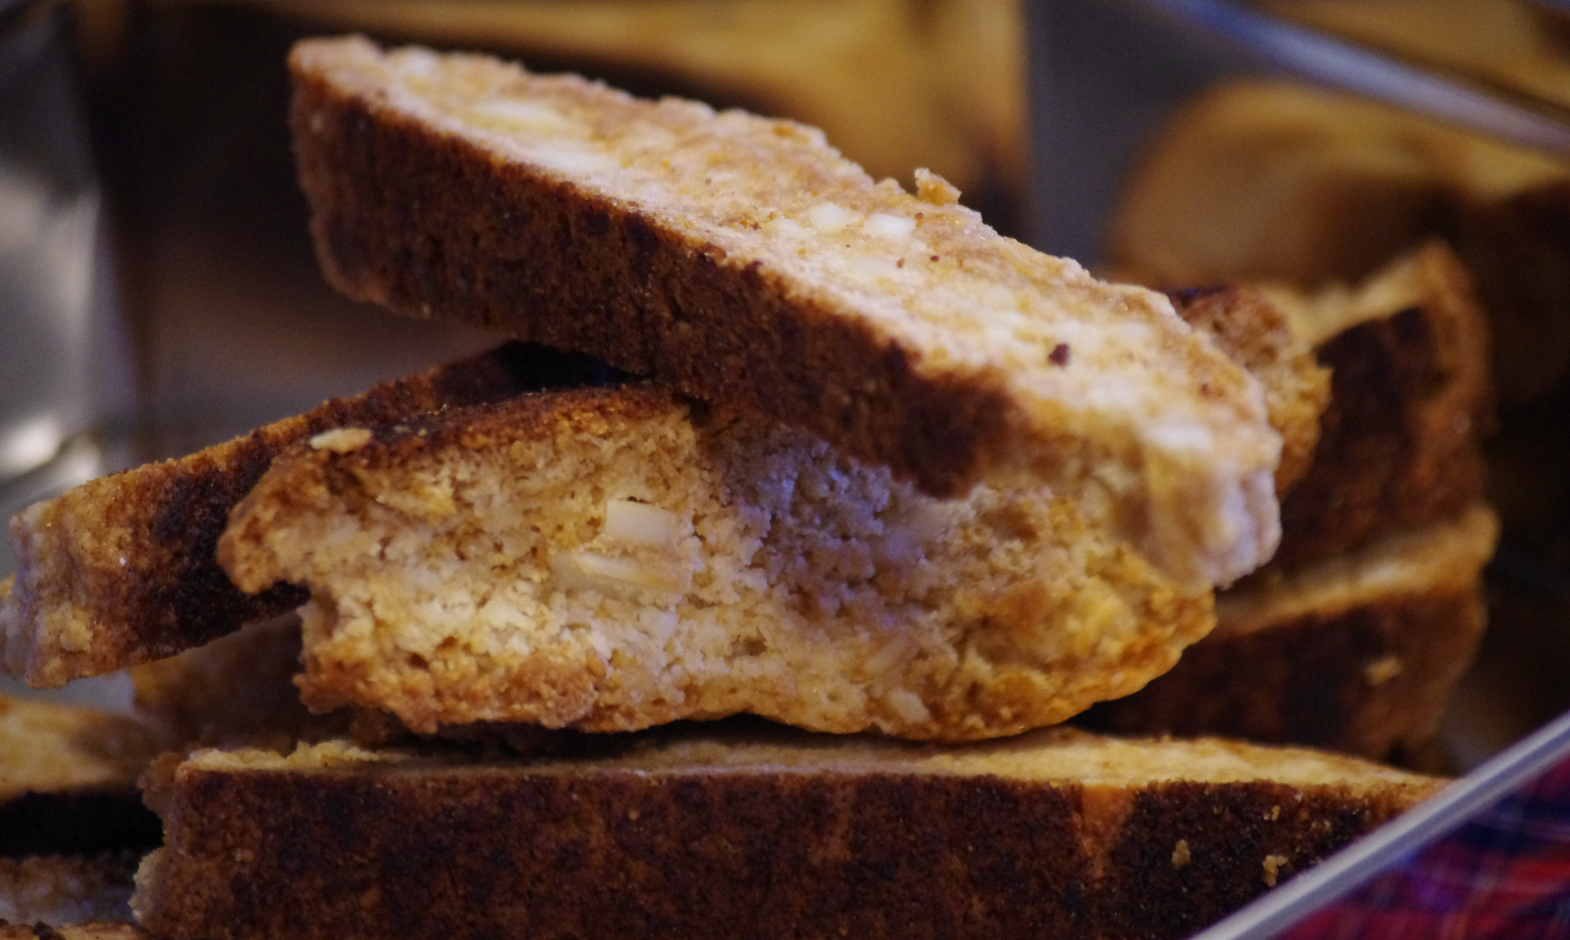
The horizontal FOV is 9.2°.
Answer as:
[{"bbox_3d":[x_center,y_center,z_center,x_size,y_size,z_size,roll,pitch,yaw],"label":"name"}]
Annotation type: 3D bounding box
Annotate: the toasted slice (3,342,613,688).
[{"bbox_3d":[-0.035,0.001,0.842,0.088,0.016,0.030,-19,5,-37],"label":"toasted slice"}]

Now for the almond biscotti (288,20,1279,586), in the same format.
[{"bbox_3d":[0.000,-0.015,0.818,0.088,0.016,0.028,23,27,31],"label":"almond biscotti"}]

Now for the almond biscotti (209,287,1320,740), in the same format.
[{"bbox_3d":[-0.001,0.004,0.820,0.092,0.030,0.016,-7,12,-15],"label":"almond biscotti"}]

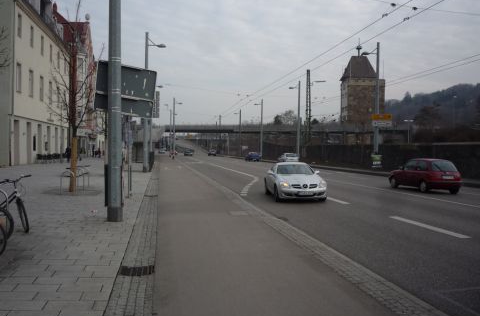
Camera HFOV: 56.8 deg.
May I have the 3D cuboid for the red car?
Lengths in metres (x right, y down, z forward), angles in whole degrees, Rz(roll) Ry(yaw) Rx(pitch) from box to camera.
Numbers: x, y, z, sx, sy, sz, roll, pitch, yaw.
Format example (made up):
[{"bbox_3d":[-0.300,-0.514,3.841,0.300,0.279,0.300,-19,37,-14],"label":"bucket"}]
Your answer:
[{"bbox_3d":[8.340,0.750,20.400,1.620,1.410,3.700,0,1,-10],"label":"red car"}]

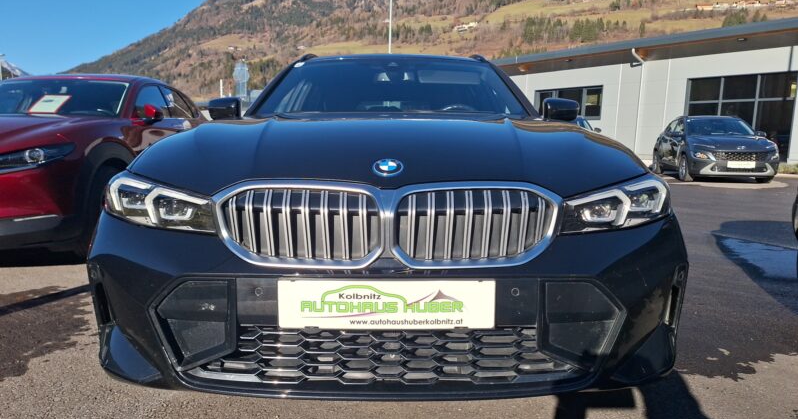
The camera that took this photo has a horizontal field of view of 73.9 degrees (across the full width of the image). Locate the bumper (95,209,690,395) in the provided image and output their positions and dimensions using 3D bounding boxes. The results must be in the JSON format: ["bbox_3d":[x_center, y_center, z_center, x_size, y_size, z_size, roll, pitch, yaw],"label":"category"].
[{"bbox_3d":[-0.029,0.228,1.515,1.800,0.480,0.480,1,7,0],"label":"bumper"}]

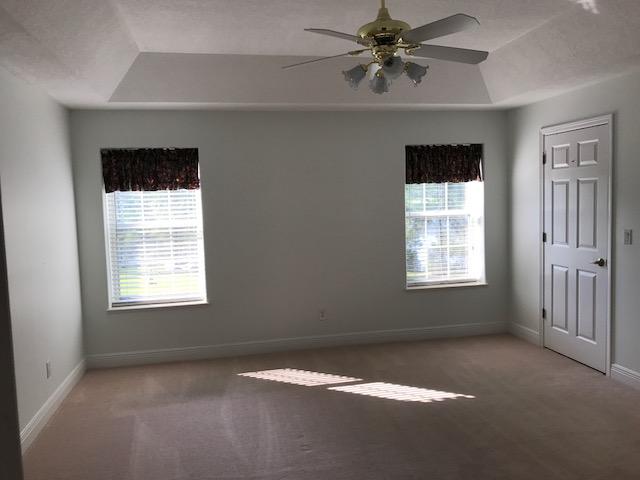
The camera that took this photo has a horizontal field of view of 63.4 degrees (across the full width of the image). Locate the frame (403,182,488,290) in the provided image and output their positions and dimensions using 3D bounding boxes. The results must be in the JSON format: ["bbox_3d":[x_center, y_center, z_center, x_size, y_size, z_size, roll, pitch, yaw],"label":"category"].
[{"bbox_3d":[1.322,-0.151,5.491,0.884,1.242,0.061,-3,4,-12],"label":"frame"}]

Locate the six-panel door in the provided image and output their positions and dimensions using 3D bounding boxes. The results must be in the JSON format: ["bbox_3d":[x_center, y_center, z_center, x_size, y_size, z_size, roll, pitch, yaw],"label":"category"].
[{"bbox_3d":[2.279,0.032,4.617,0.101,2.139,0.957,-3,4,-12],"label":"six-panel door"}]

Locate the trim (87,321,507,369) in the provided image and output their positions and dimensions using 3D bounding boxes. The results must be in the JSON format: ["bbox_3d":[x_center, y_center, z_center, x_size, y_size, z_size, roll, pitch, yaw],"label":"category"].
[{"bbox_3d":[-0.053,1.059,5.247,4.344,0.135,0.022,-3,4,-12],"label":"trim"}]

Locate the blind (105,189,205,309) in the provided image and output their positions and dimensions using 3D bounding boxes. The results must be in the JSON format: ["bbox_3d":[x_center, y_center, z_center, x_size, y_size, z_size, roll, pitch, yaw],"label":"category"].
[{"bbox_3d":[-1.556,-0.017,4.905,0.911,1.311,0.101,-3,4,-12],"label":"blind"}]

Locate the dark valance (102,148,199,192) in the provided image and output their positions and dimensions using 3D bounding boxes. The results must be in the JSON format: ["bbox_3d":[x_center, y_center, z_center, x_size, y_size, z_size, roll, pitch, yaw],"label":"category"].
[{"bbox_3d":[-1.569,-0.657,4.838,0.881,0.397,0.081,-3,4,-12],"label":"dark valance"}]

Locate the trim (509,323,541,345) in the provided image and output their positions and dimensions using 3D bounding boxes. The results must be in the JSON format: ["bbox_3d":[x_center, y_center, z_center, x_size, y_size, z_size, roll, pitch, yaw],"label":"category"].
[{"bbox_3d":[2.116,0.982,5.420,0.022,0.135,0.551,-3,4,-12],"label":"trim"}]

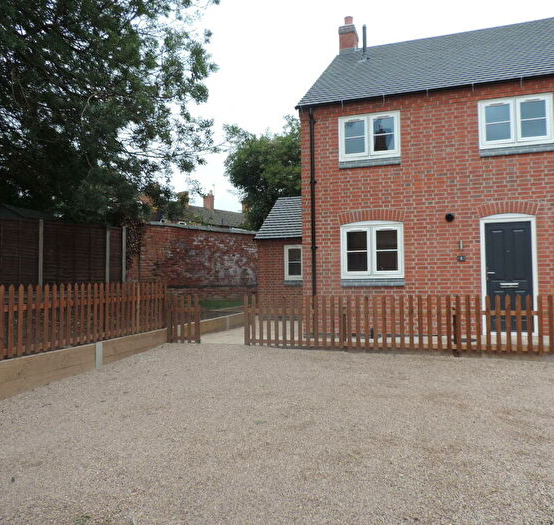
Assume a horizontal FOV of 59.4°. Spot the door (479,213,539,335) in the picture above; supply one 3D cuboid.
[{"bbox_3d":[4.140,0.201,8.650,0.910,2.150,0.100,-1,-3,19],"label":"door"}]

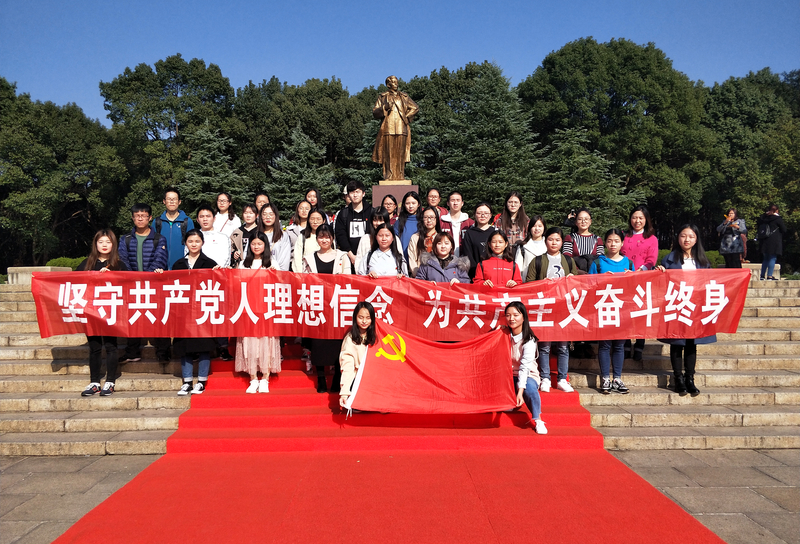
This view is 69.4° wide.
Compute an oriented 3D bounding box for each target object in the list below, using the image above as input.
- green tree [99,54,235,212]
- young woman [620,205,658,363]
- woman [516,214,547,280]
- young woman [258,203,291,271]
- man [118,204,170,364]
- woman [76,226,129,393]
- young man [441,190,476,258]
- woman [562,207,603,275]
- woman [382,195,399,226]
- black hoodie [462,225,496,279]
[{"bbox_3d":[-10.830,-4.903,26.852,6.600,10.419,6.600,0,0,-1],"label":"green tree"},{"bbox_3d":[2.649,0.112,6.390,0.460,1.700,0.320,0,-1,7],"label":"young woman"},{"bbox_3d":[1.490,0.168,6.400,0.460,1.600,0.320,0,-1,4],"label":"woman"},{"bbox_3d":[-1.364,0.103,6.151,0.430,1.687,0.340,0,0,-6],"label":"young woman"},{"bbox_3d":[-2.843,0.119,6.430,0.560,1.740,0.350,0,-1,-9],"label":"man"},{"bbox_3d":[-2.984,0.406,5.777,0.460,1.641,0.340,0,0,-1],"label":"woman"},{"bbox_3d":[0.716,-0.140,7.133,0.470,1.707,0.320,0,0,-1],"label":"young man"},{"bbox_3d":[1.974,0.124,6.202,0.450,1.612,0.340,0,0,7],"label":"woman"},{"bbox_3d":[-0.118,-0.105,7.200,0.460,1.650,0.320,0,-1,-1],"label":"woman"},{"bbox_3d":[0.885,-0.179,6.186,0.470,0.660,0.300,0,0,3],"label":"black hoodie"}]

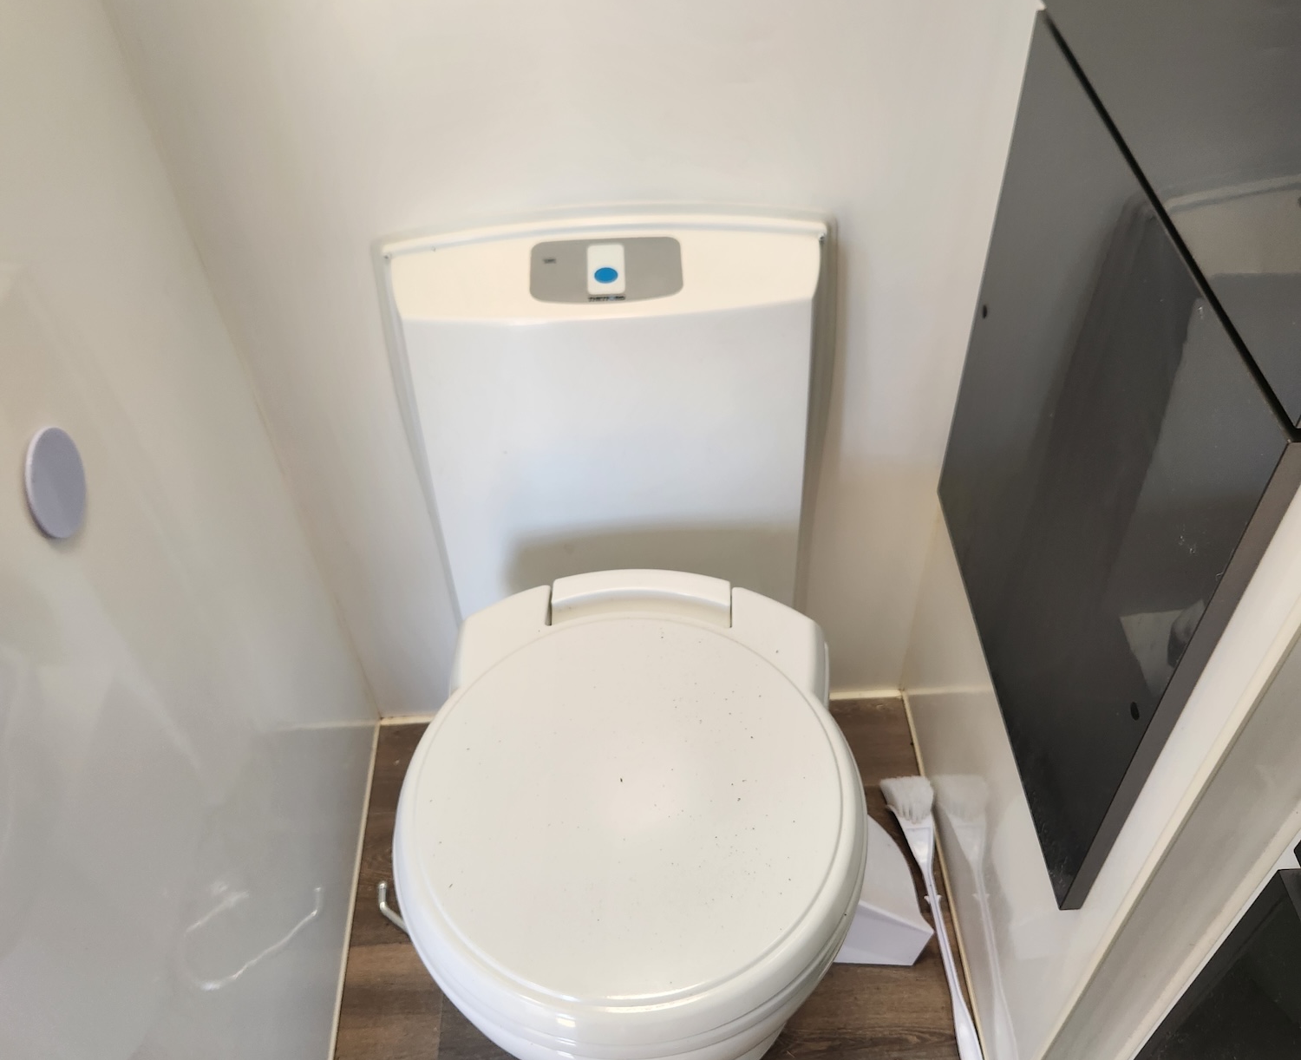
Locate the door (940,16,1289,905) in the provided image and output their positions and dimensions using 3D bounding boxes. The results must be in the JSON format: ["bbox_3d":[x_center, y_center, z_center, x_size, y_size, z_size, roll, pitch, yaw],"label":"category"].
[{"bbox_3d":[0.306,-0.040,0.861,0.017,0.495,0.448,-3,48,1],"label":"door"}]

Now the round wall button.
[{"bbox_3d":[-0.374,-0.029,0.716,0.012,0.067,0.067,-3,48,1],"label":"round wall button"}]

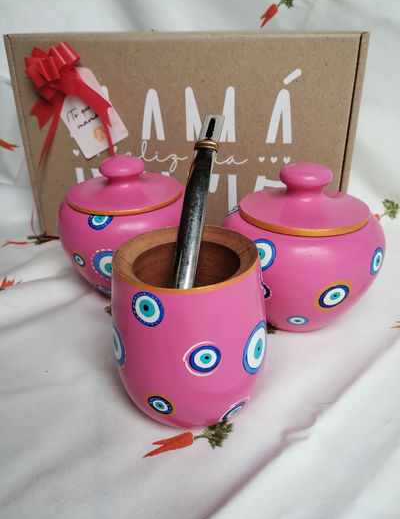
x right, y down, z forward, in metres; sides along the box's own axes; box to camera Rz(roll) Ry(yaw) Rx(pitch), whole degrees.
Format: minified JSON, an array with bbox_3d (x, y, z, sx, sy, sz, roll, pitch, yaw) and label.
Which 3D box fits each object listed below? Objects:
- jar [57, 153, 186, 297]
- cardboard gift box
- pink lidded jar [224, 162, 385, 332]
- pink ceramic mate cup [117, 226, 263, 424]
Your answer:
[{"bbox_3d":[-0.056,-0.027,0.345,0.110,0.109,0.110,0,27,0],"label":"jar"},{"bbox_3d":[-0.010,-0.124,0.443,0.305,0.191,0.107,4,27,8],"label":"cardboard gift box"},{"bbox_3d":[0.073,-0.011,0.310,0.112,0.111,0.112,0,27,0],"label":"pink lidded jar"},{"bbox_3d":[-0.006,0.039,0.232,0.080,0.093,0.080,0,27,0],"label":"pink ceramic mate cup"}]

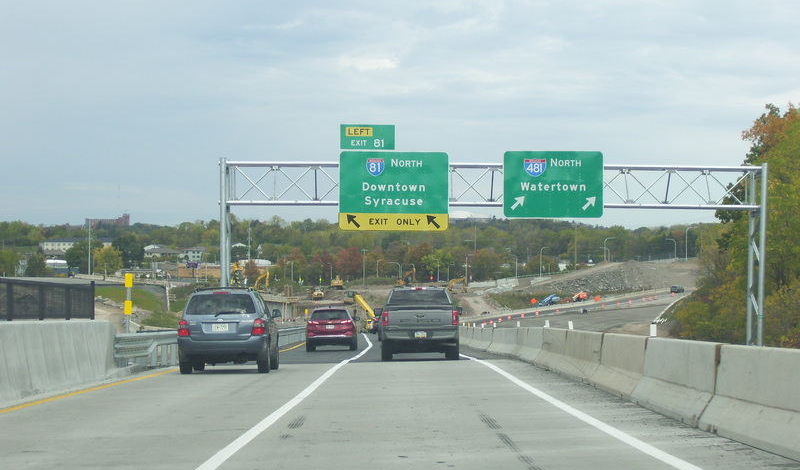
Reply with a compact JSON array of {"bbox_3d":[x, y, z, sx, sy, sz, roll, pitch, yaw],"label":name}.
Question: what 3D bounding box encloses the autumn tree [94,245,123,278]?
[{"bbox_3d":[-79.645,7.240,550.000,7.600,9.100,7.600,0,0,0],"label":"autumn tree"}]

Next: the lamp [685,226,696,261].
[{"bbox_3d":[95.200,3.040,657.000,3.400,11.000,0.400,0,-2,0],"label":"lamp"}]

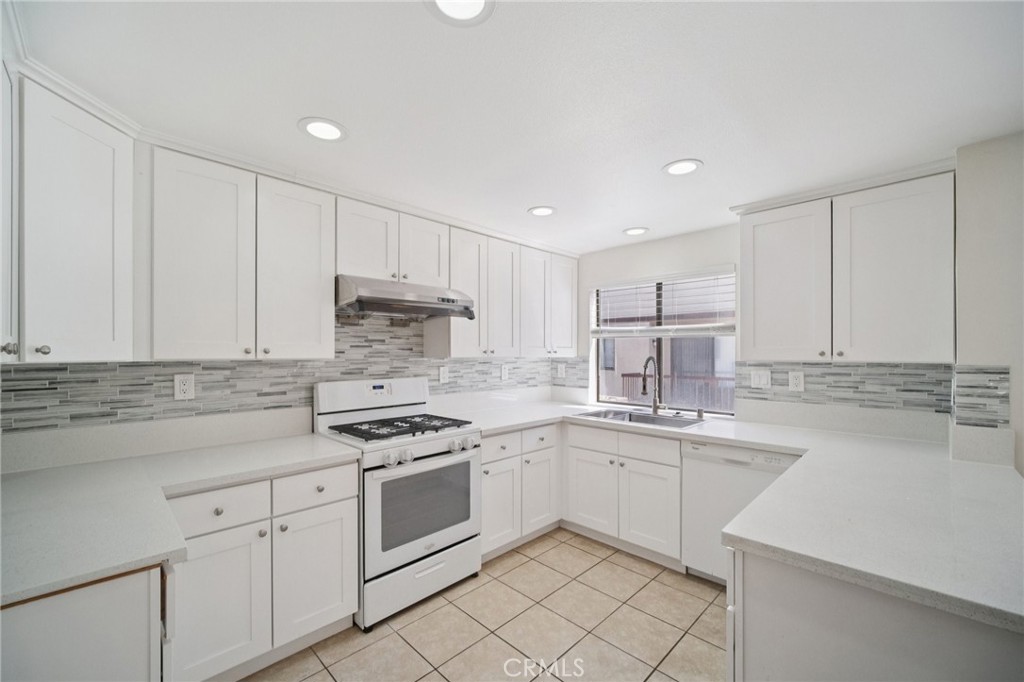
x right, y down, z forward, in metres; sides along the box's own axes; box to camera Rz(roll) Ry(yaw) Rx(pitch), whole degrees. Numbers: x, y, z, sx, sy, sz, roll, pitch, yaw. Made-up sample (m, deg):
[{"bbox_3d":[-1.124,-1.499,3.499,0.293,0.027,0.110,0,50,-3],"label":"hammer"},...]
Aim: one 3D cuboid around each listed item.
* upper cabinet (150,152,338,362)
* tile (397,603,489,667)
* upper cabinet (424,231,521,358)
[{"bbox_3d":[-1.339,-0.354,2.021,0.320,0.900,0.752,-2,-3,45],"label":"upper cabinet"},{"bbox_3d":[-0.334,1.454,1.983,0.338,0.010,0.334,-2,-3,45],"label":"tile"},{"bbox_3d":[-0.293,-0.336,3.165,0.710,0.938,0.328,2,-3,-45],"label":"upper cabinet"}]

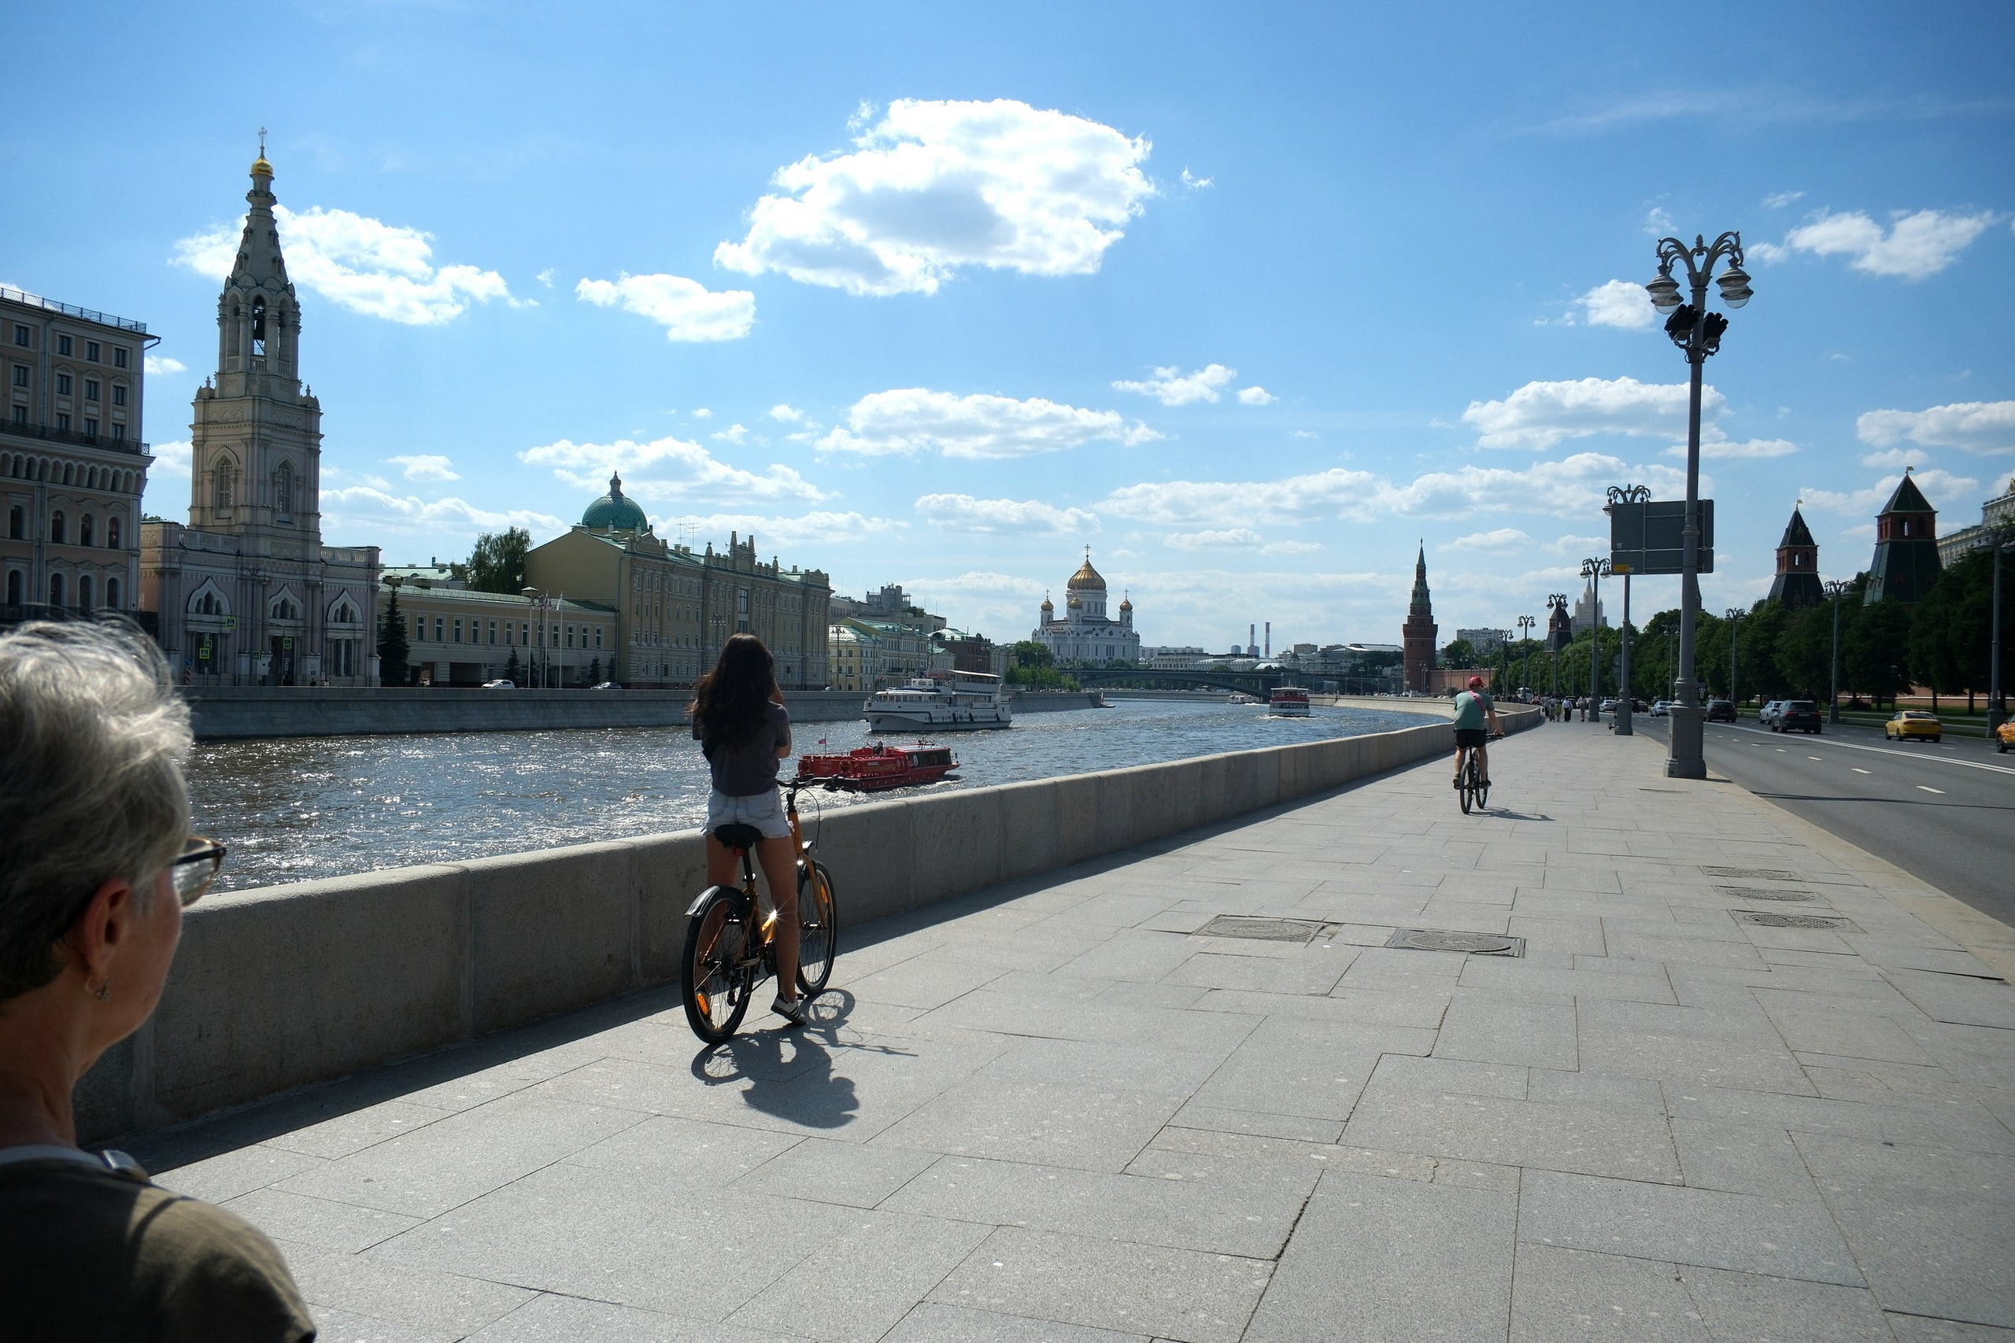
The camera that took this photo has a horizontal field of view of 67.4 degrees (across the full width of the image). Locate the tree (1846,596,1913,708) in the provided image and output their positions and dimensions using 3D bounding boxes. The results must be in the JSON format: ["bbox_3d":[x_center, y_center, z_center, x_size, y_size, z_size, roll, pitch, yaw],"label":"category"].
[{"bbox_3d":[85.625,-1.591,148.061,6.300,11.100,6.300,1,-1,17],"label":"tree"}]

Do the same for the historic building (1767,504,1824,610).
[{"bbox_3d":[134.719,-11.432,258.205,10.500,34.000,10.500,1,-1,13],"label":"historic building"}]

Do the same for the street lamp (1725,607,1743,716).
[{"bbox_3d":[75.136,-0.820,156.062,2.000,11.440,1.900,1,-1,15],"label":"street lamp"}]

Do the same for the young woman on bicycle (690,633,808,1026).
[{"bbox_3d":[-1.202,0.713,6.942,0.520,1.770,0.440,1,-1,12],"label":"young woman on bicycle"}]

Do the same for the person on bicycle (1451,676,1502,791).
[{"bbox_3d":[6.260,0.799,20.144,0.580,1.570,0.820,0,-1,23],"label":"person on bicycle"}]

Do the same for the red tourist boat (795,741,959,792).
[{"bbox_3d":[-7.300,5.214,87.347,3.700,2.600,15.800,0,-1,18],"label":"red tourist boat"}]

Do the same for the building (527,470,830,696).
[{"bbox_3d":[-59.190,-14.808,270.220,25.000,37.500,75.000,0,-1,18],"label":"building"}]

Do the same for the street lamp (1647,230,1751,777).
[{"bbox_3d":[14.507,-3.501,31.962,2.000,11.440,1.900,1,-1,24],"label":"street lamp"}]

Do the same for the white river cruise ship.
[{"bbox_3d":[-9.812,3.735,198.042,6.800,7.600,35.000,1,-1,25],"label":"white river cruise ship"}]

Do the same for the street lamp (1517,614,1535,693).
[{"bbox_3d":[61.433,-0.785,179.562,2.000,11.440,1.900,1,-1,16],"label":"street lamp"}]

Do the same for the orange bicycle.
[{"bbox_3d":[-1.082,1.050,6.892,0.620,1.060,1.760,1,-1,15],"label":"orange bicycle"}]

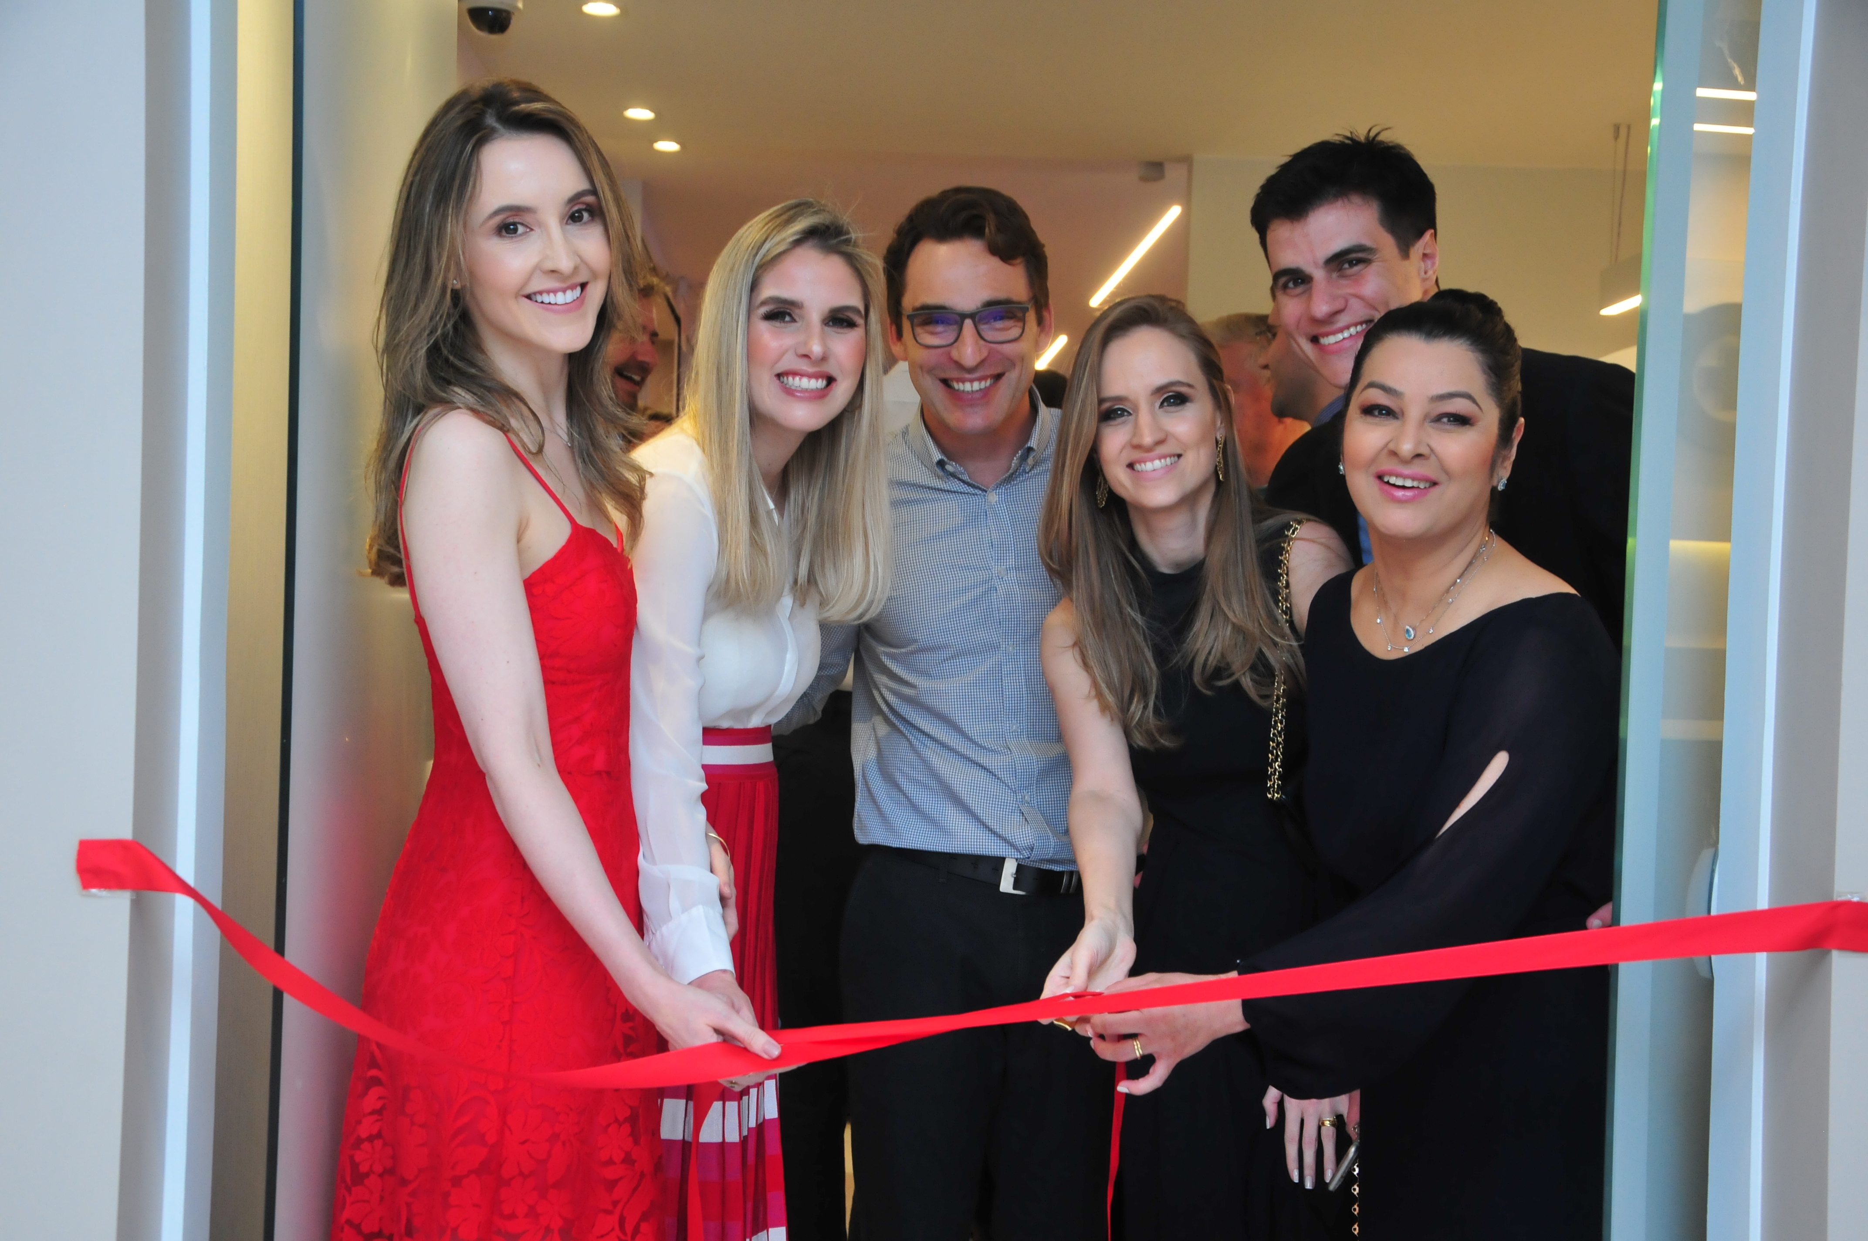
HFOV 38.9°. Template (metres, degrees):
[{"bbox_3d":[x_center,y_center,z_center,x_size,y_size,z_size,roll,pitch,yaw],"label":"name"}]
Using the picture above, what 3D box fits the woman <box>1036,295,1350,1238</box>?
[{"bbox_3d":[0.275,0.460,2.870,0.430,1.610,0.430,2,2,18],"label":"woman"}]

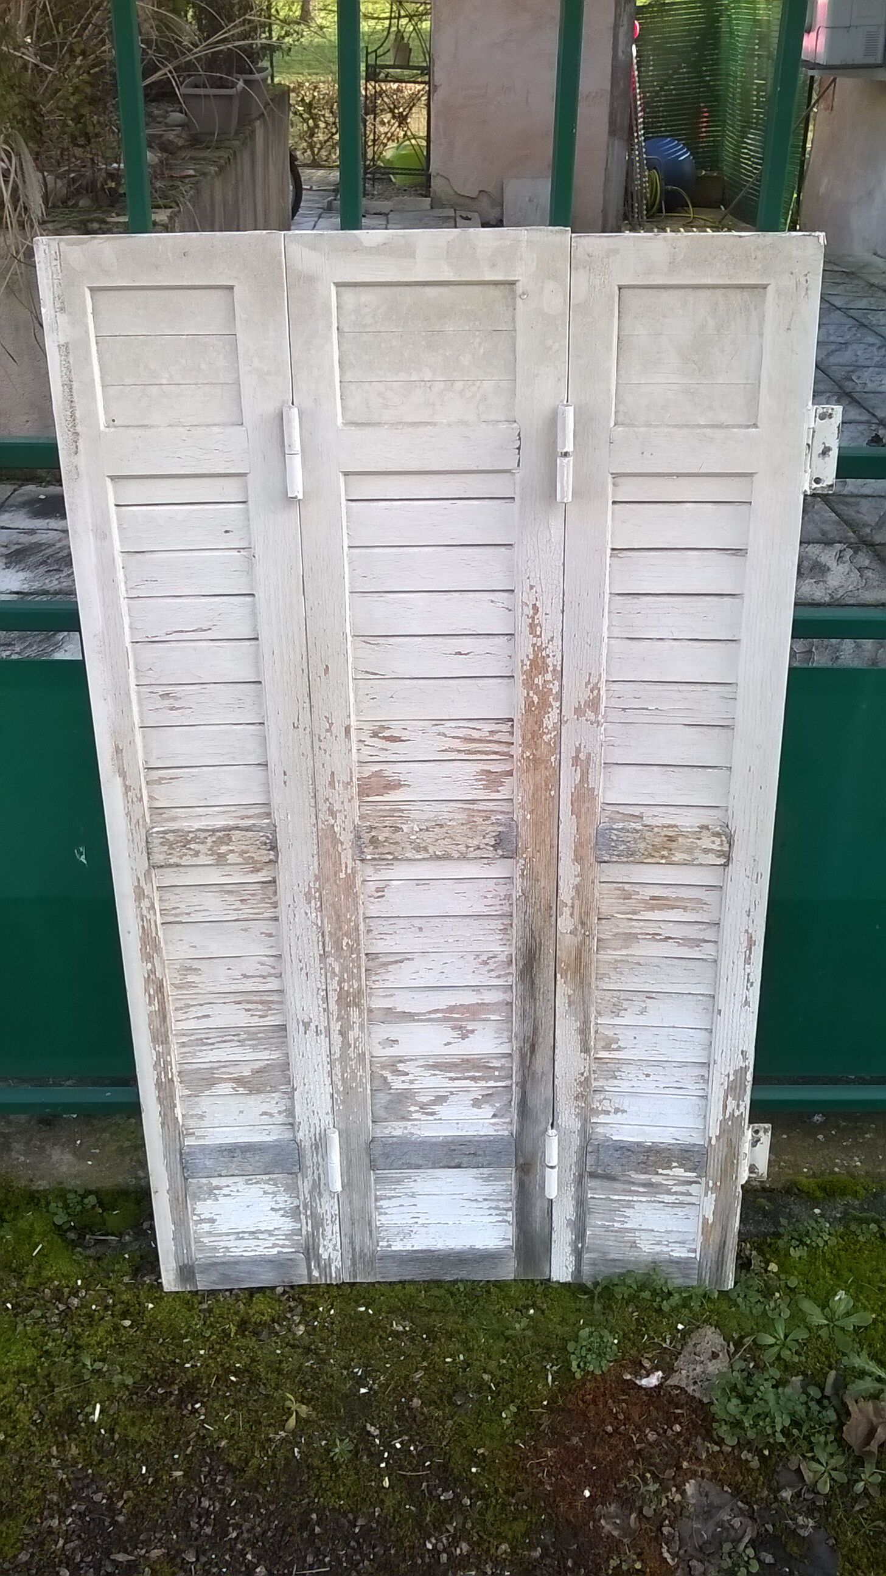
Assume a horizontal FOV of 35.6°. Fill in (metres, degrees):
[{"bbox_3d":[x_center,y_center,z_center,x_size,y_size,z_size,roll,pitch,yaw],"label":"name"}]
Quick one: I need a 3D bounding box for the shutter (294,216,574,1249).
[{"bbox_3d":[-0.006,0.052,1.660,0.290,1.340,0.032,-1,22,1],"label":"shutter"}]

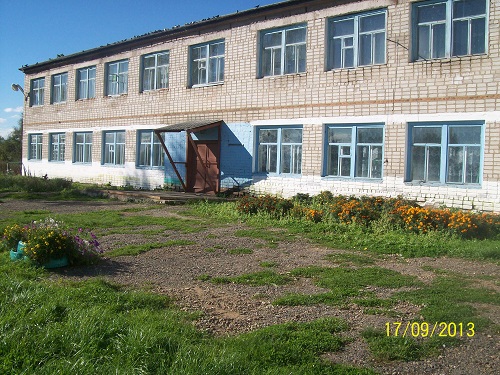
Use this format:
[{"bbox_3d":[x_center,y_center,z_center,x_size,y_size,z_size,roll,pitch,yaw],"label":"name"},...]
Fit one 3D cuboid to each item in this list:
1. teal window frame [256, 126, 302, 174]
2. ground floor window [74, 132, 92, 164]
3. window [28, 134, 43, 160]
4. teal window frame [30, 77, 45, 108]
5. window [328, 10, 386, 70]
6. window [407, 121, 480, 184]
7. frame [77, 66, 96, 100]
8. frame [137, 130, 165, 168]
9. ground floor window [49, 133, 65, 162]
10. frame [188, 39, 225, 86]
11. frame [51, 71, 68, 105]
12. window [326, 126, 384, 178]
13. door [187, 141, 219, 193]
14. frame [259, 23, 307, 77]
[{"bbox_3d":[0.973,-1.218,17.265,1.960,1.620,0.150,5,3,45],"label":"teal window frame"},{"bbox_3d":[-8.396,-2.004,26.548,2.070,1.600,0.180,5,3,45],"label":"ground floor window"},{"bbox_3d":[-12.497,-2.364,30.618,2.070,1.600,0.180,5,3,45],"label":"window"},{"bbox_3d":[-12.432,-5.576,30.522,1.960,1.600,0.150,5,3,45],"label":"teal window frame"},{"bbox_3d":[3.146,-4.245,15.109,2.070,1.600,0.180,5,3,45],"label":"window"},{"bbox_3d":[5.006,-0.861,13.282,1.960,1.620,0.150,5,3,45],"label":"window"},{"bbox_3d":[-8.321,-5.252,26.463,1.960,1.600,0.150,5,3,45],"label":"frame"},{"bbox_3d":[-4.153,-1.636,22.338,2.070,1.600,0.180,5,3,45],"label":"frame"},{"bbox_3d":[-10.466,-2.189,28.602,2.070,1.600,0.180,5,3,45],"label":"ground floor window"},{"bbox_3d":[-1.574,-4.666,19.793,2.070,1.600,0.180,5,3,45],"label":"frame"},{"bbox_3d":[-10.297,-5.372,28.448,2.070,1.600,0.180,5,3,45],"label":"frame"},{"bbox_3d":[3.068,-1.023,15.196,1.960,1.620,0.150,5,3,45],"label":"window"},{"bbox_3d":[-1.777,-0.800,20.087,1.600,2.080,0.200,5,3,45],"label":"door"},{"bbox_3d":[1.142,-4.458,17.098,2.070,1.600,0.180,5,3,45],"label":"frame"}]

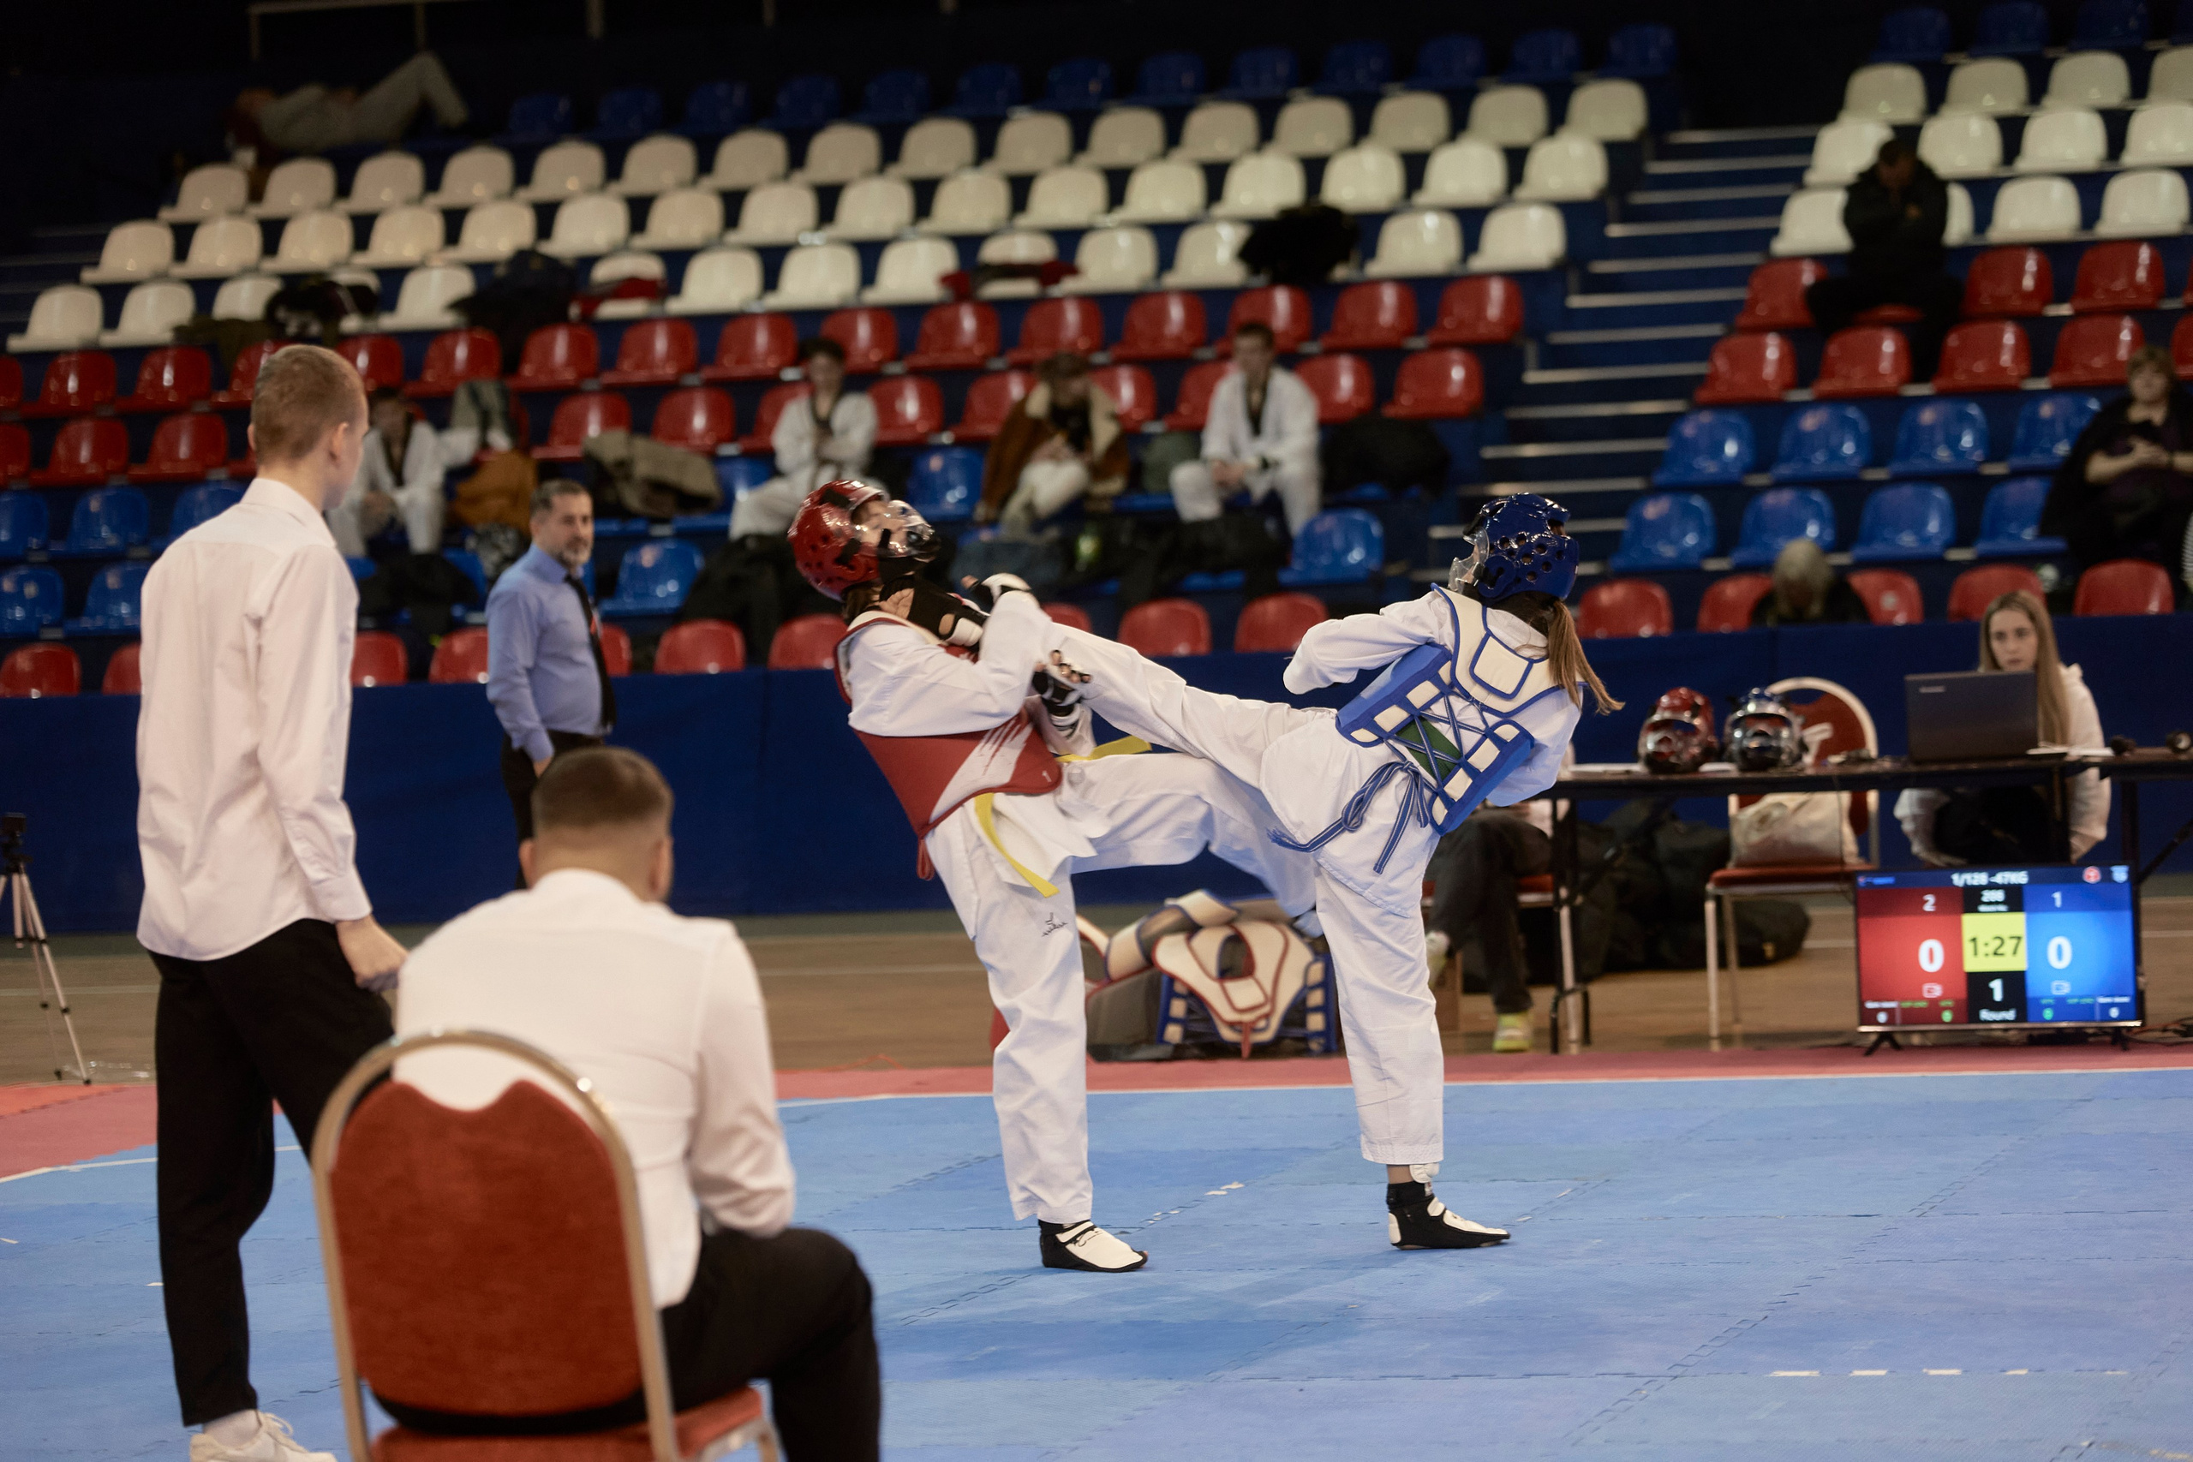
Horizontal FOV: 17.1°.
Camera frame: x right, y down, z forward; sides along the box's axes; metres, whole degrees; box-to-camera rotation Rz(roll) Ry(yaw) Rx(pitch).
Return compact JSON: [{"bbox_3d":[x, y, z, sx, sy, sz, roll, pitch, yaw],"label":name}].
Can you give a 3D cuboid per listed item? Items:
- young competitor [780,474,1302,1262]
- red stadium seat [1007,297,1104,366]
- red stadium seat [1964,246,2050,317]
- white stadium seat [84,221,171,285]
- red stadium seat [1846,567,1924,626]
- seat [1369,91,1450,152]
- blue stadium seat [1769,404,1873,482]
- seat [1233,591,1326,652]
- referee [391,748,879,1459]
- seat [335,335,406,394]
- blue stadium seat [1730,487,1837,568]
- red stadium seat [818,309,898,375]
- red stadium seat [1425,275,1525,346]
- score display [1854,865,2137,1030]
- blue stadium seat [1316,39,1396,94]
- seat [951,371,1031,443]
[{"bbox_3d":[-0.084,0.293,14.800,0.990,1.590,0.530,-2,2,18],"label":"young competitor"},{"bbox_3d":[-0.176,-1.747,31.940,0.400,0.295,0.380,-2,2,18],"label":"red stadium seat"},{"bbox_3d":[3.886,-1.921,31.266,0.400,0.300,0.360,-2,2,18],"label":"red stadium seat"},{"bbox_3d":[-5.059,-2.491,38.138,0.390,0.320,0.372,-2,2,16],"label":"white stadium seat"},{"bbox_3d":[2.876,-0.457,27.115,0.400,0.295,0.380,-2,2,18],"label":"red stadium seat"},{"bbox_3d":[1.474,-2.916,35.016,0.400,0.300,0.360,-2,2,18],"label":"seat"},{"bbox_3d":[3.132,-1.242,31.580,0.390,0.320,0.372,-2,2,16],"label":"blue stadium seat"},{"bbox_3d":[0.724,-0.402,29.672,0.410,0.330,0.400,-2,2,16],"label":"seat"},{"bbox_3d":[-0.532,0.654,9.237,0.560,1.280,0.820,-2,2,13],"label":"referee"},{"bbox_3d":[-3.336,-1.642,32.987,0.400,0.295,0.380,-2,2,18],"label":"seat"},{"bbox_3d":[2.845,-0.843,30.187,0.410,0.330,0.400,-2,2,16],"label":"blue stadium seat"},{"bbox_3d":[-1.084,-1.714,32.241,0.400,0.295,0.380,-2,2,18],"label":"red stadium seat"},{"bbox_3d":[1.766,-1.958,34.076,0.390,0.320,0.372,-2,2,16],"label":"red stadium seat"},{"bbox_3d":[2.286,0.548,18.507,0.720,0.415,0.070,-2,2,17],"label":"score display"},{"bbox_3d":[1.319,-3.408,37.668,0.410,0.330,0.400,-2,2,16],"label":"blue stadium seat"},{"bbox_3d":[-0.401,-1.366,30.745,0.365,0.295,0.350,-2,2,16],"label":"seat"}]

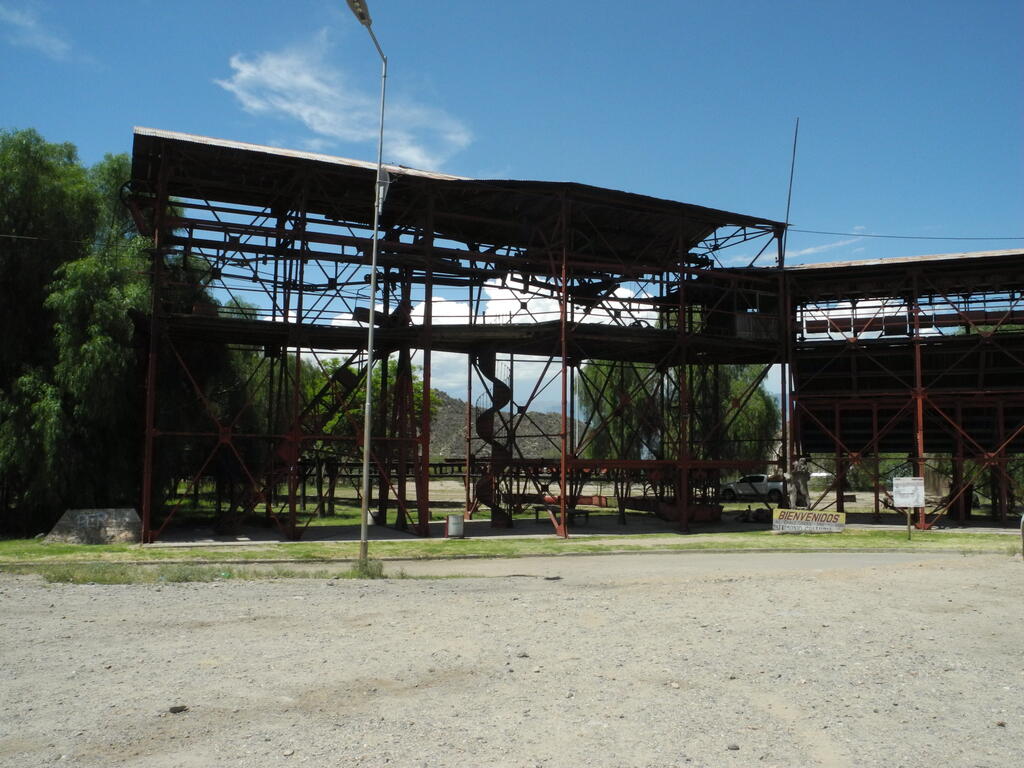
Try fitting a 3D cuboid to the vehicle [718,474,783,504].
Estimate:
[{"bbox_3d":[16.347,7.089,56.300,5.300,1.800,1.850,-1,-6,10],"label":"vehicle"}]

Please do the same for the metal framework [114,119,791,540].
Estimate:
[{"bbox_3d":[-1.747,-0.546,32.784,23.400,12.300,9.600,2,-6,-21],"label":"metal framework"}]

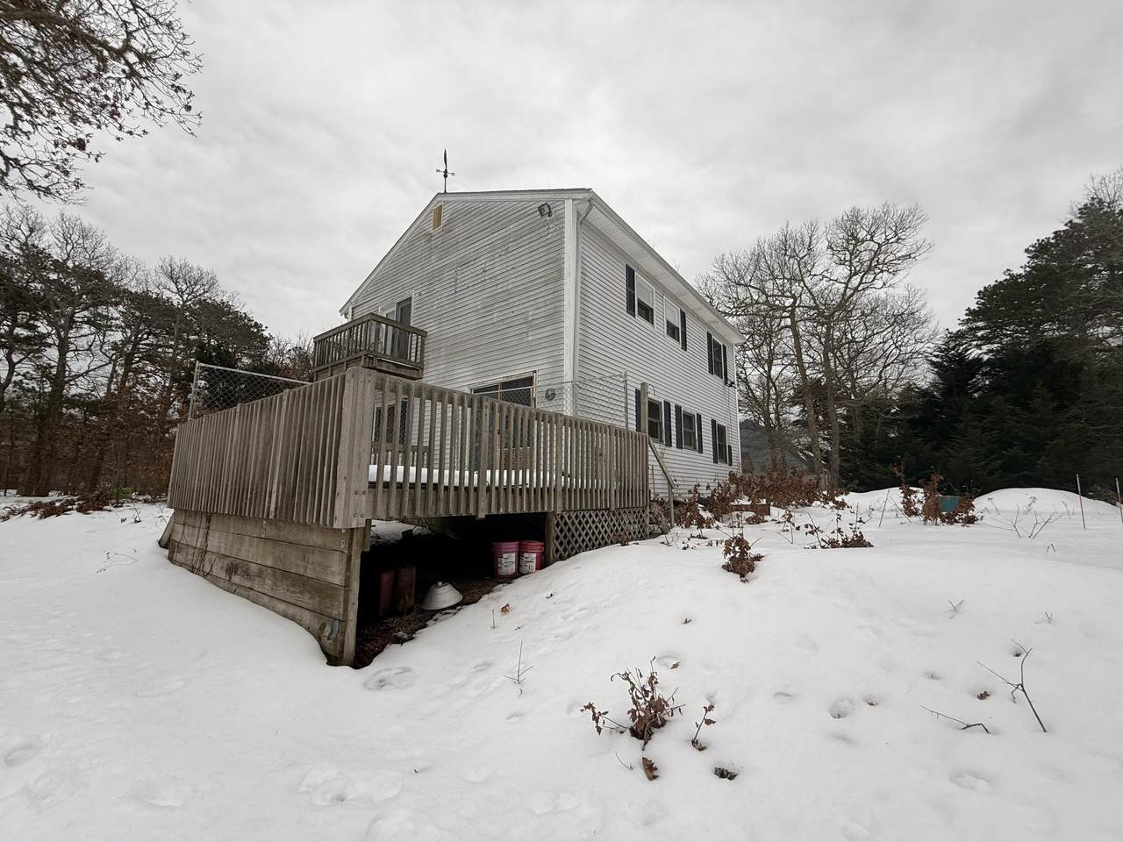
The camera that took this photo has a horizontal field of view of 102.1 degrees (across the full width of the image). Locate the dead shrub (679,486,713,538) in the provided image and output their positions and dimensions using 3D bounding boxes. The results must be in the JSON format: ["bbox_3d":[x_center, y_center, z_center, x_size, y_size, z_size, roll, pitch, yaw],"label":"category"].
[{"bbox_3d":[2.283,1.480,7.700,0.560,0.850,0.520,-3,-10,16],"label":"dead shrub"}]

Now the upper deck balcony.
[{"bbox_3d":[-4.671,-1.489,10.886,2.750,1.220,1.430,-7,-12,37],"label":"upper deck balcony"}]

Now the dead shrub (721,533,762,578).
[{"bbox_3d":[1.846,1.388,4.650,0.410,0.440,0.400,-3,-10,21],"label":"dead shrub"}]

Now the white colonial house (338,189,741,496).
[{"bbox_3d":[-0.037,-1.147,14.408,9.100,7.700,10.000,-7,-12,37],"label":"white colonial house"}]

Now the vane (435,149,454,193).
[{"bbox_3d":[-2.899,-6.248,11.365,0.430,1.200,0.500,3,-10,-16],"label":"vane"}]

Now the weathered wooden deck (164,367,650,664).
[{"bbox_3d":[-2.071,1.263,7.018,5.000,2.340,5.200,-7,-12,37],"label":"weathered wooden deck"}]

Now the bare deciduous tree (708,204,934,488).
[{"bbox_3d":[10.772,-3.211,19.000,9.000,11.800,8.000,-5,-11,30],"label":"bare deciduous tree"}]

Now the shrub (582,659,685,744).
[{"bbox_3d":[0.362,1.423,2.270,0.470,0.350,0.370,-1,-10,8],"label":"shrub"}]

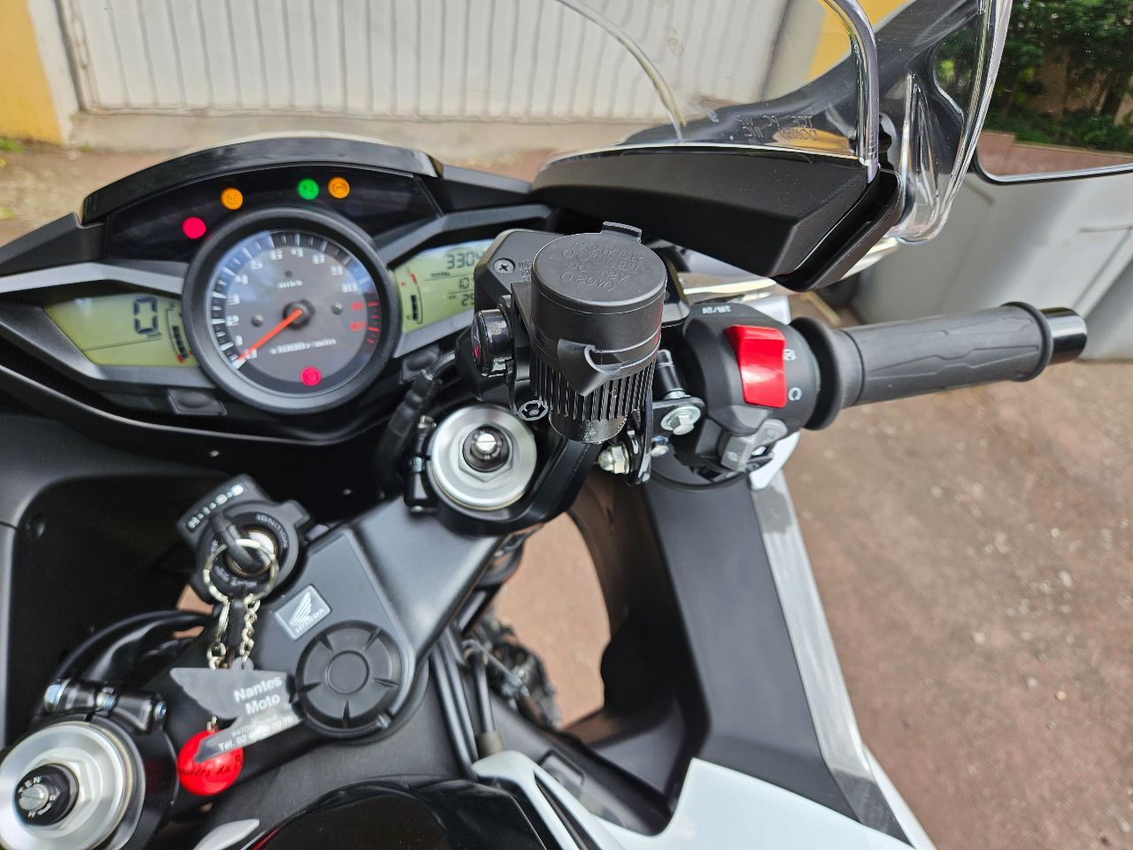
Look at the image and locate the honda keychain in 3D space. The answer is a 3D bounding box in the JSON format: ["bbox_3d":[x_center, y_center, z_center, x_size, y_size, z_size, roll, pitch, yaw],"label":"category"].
[{"bbox_3d":[-0.135,0.098,0.307,0.052,0.103,0.030,4,-4,-1],"label":"honda keychain"}]

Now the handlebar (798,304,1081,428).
[{"bbox_3d":[0.180,-0.035,0.362,0.154,0.051,0.051,-9,0,-16],"label":"handlebar"}]

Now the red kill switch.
[{"bbox_3d":[0.078,-0.024,0.308,0.019,0.033,0.014,-6,10,-15],"label":"red kill switch"}]

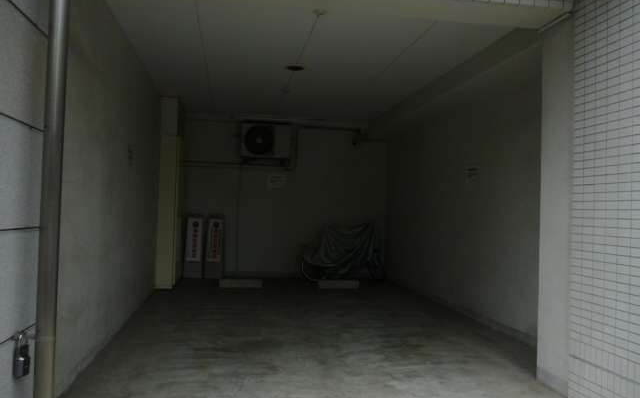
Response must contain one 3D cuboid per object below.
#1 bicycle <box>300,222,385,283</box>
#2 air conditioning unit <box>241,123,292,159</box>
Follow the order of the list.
[{"bbox_3d":[0.372,0.824,8.197,1.370,0.970,0.500,2,-2,-10],"label":"bicycle"},{"bbox_3d":[-0.855,-0.892,8.161,0.775,0.540,0.290,2,-2,-10],"label":"air conditioning unit"}]

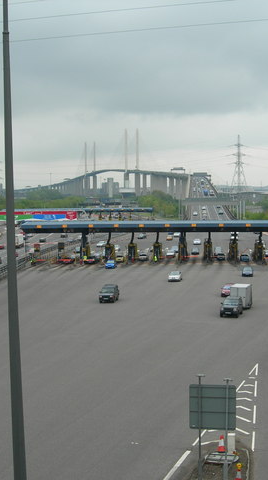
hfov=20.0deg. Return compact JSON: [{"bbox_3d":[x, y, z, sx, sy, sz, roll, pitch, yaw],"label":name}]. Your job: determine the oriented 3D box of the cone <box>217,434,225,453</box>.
[{"bbox_3d":[4.769,11.039,41.087,0.460,0.920,0.460,-1,4,0],"label":"cone"}]

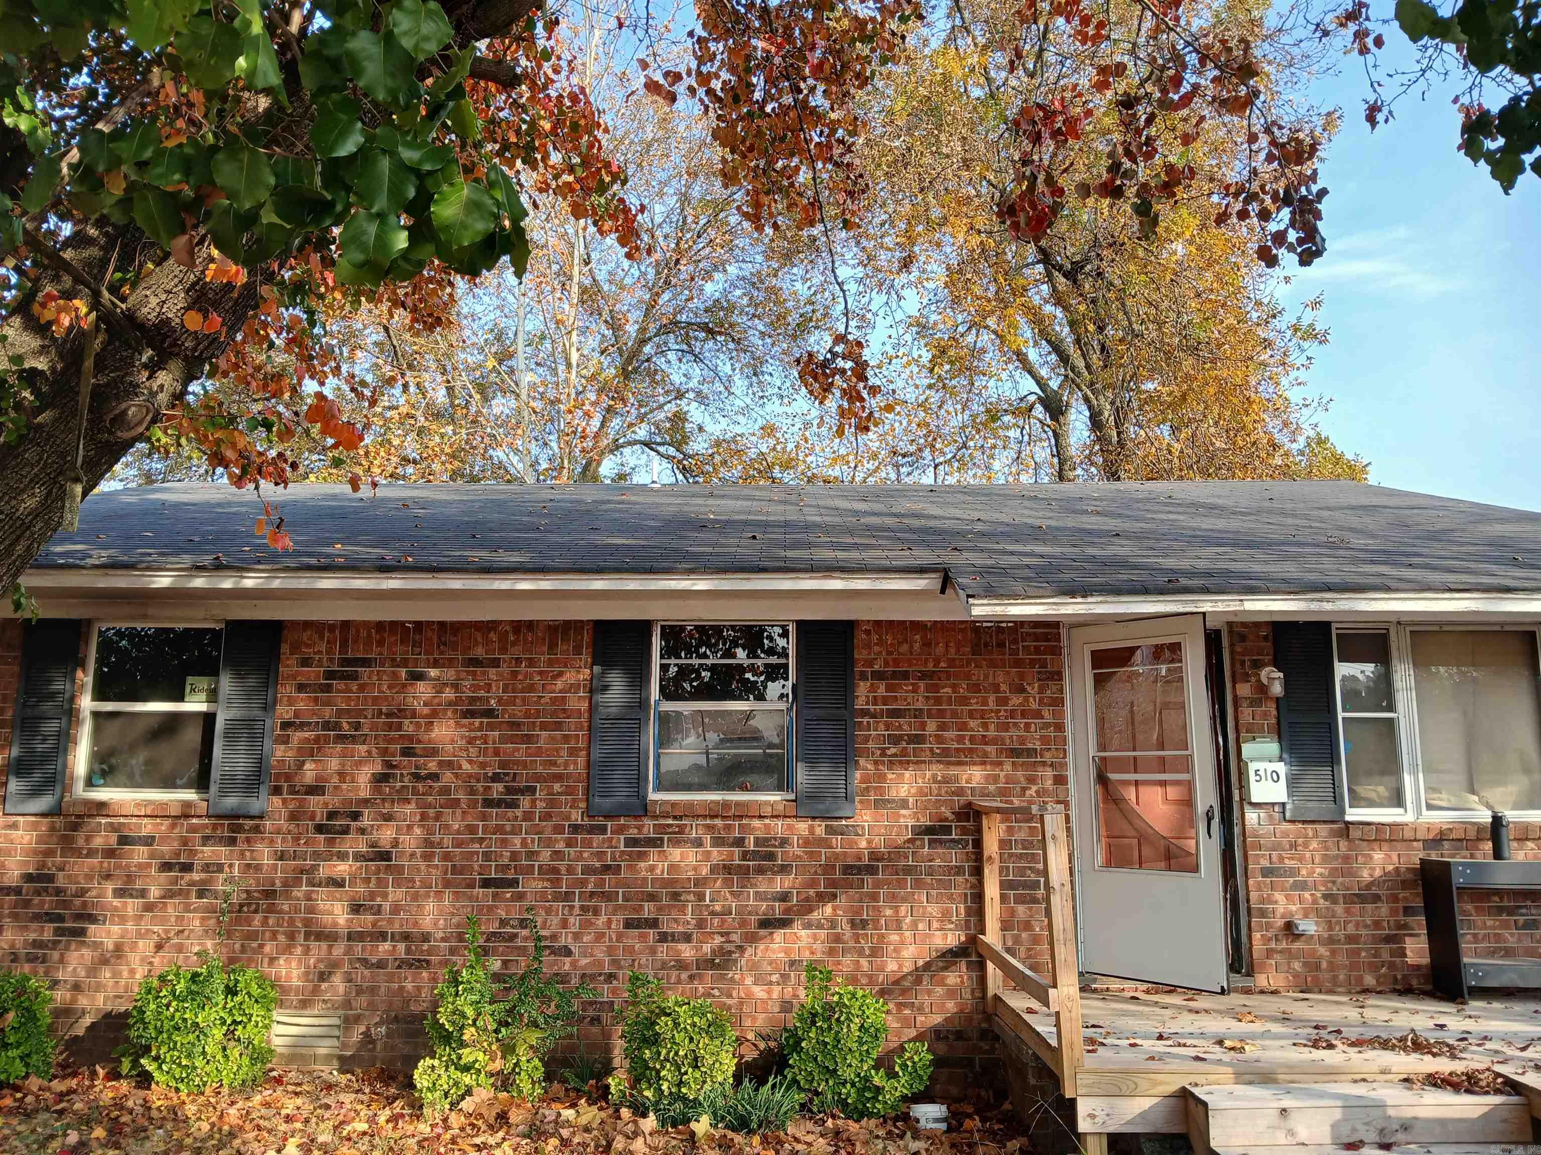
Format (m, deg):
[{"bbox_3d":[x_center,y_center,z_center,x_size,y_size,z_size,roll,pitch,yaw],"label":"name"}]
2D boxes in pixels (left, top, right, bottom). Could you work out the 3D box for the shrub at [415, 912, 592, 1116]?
[{"bbox_3d":[-1.473,2.378,6.388,0.915,0.990,0.650,0,-9,2],"label":"shrub"}]

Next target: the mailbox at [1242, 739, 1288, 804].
[{"bbox_3d":[2.933,1.148,6.868,0.226,0.374,0.110,0,-10,1],"label":"mailbox"}]

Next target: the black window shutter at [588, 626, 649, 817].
[{"bbox_3d":[-0.906,0.842,6.988,0.350,1.171,0.045,0,-9,2],"label":"black window shutter"}]

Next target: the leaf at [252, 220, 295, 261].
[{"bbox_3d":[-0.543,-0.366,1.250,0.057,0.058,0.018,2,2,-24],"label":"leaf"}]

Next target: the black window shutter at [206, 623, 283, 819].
[{"bbox_3d":[-3.205,0.855,7.073,0.353,1.192,0.045,0,-9,2],"label":"black window shutter"}]

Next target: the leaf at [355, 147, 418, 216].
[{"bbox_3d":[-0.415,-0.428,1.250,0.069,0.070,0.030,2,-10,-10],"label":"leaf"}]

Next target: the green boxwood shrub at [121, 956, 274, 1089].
[{"bbox_3d":[-3.168,2.466,6.419,0.803,0.728,0.720,0,-10,1],"label":"green boxwood shrub"}]

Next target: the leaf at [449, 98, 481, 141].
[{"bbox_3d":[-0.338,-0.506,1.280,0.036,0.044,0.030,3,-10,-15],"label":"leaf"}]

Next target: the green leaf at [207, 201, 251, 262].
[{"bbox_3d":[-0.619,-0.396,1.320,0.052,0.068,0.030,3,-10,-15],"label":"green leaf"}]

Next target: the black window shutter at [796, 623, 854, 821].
[{"bbox_3d":[0.335,0.842,6.941,0.346,1.173,0.045,0,-9,2],"label":"black window shutter"}]

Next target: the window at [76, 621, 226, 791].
[{"bbox_3d":[-3.838,0.822,7.182,0.860,1.094,0.090,0,-10,1],"label":"window"}]

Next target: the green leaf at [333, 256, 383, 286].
[{"bbox_3d":[-0.432,-0.337,1.220,0.058,0.062,0.018,3,2,-20],"label":"green leaf"}]

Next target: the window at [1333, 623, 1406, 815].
[{"bbox_3d":[3.550,0.838,6.859,0.352,1.088,0.080,0,-9,2],"label":"window"}]

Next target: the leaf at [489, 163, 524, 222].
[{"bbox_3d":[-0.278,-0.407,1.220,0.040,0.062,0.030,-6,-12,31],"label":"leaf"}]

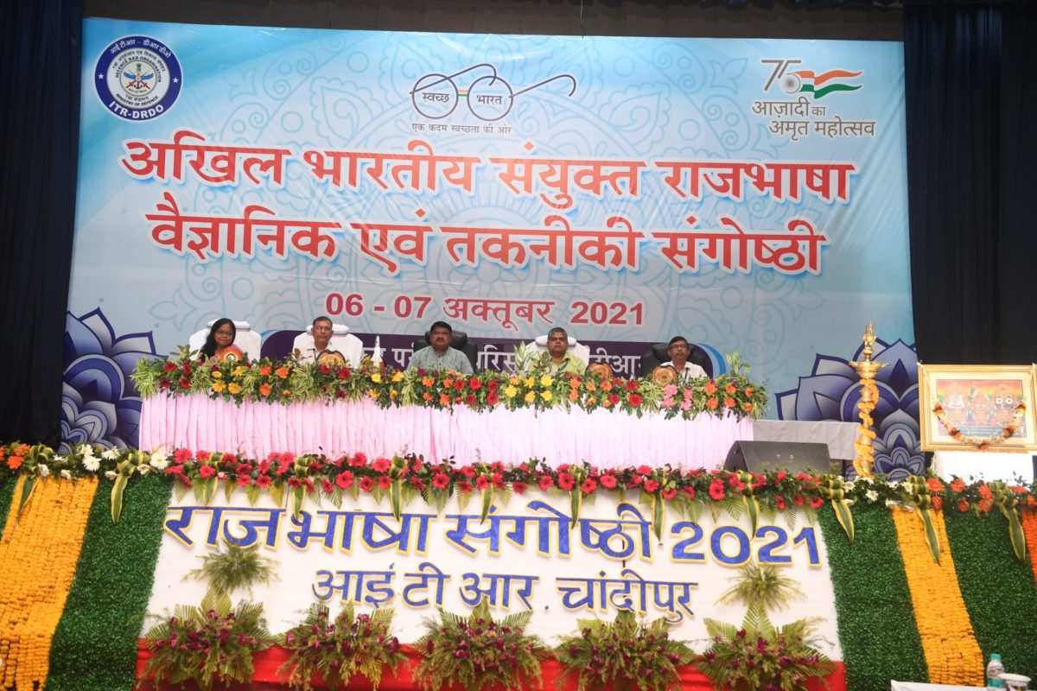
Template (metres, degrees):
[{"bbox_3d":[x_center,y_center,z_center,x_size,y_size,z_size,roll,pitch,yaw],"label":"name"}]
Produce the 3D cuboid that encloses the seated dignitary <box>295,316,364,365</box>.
[{"bbox_3d":[-1.683,0.402,9.610,0.560,1.340,0.780,2,-6,0],"label":"seated dignitary"}]

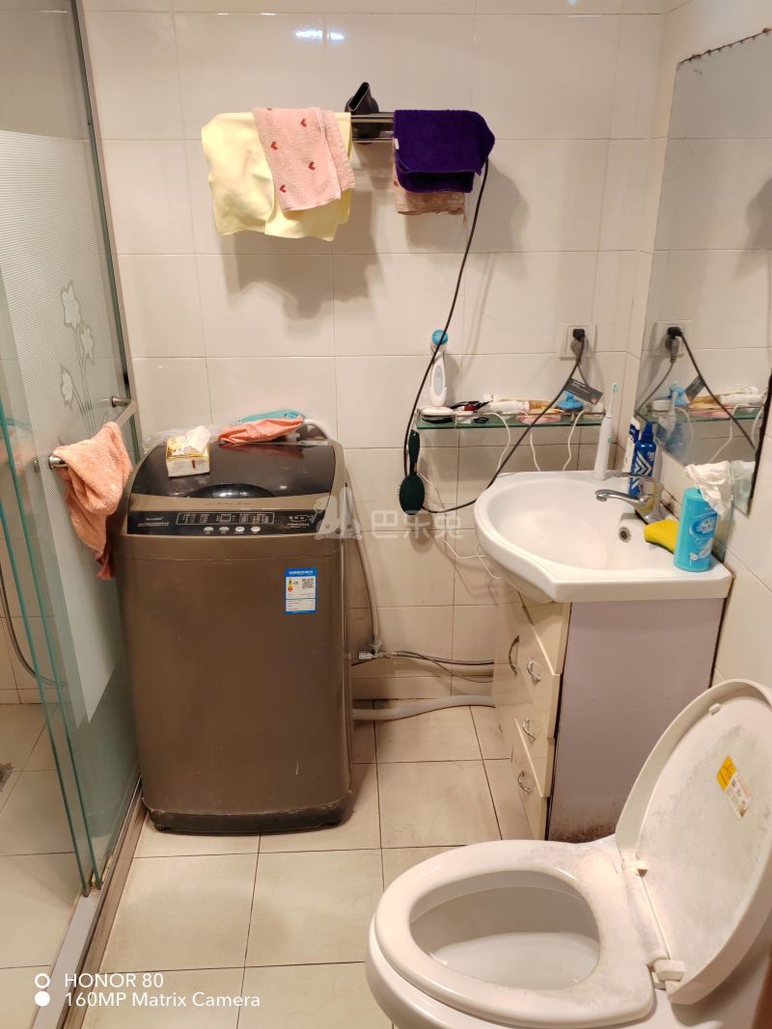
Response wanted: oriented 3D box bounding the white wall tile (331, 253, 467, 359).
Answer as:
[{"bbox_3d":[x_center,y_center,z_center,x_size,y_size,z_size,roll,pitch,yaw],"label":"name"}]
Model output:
[{"bbox_3d":[0.034,-0.529,2.027,0.330,0.252,0.010,-1,24,-3],"label":"white wall tile"}]

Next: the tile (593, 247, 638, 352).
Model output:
[{"bbox_3d":[0.580,-0.542,2.051,0.105,0.252,0.010,-1,24,-3],"label":"tile"}]

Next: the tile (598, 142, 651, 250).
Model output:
[{"bbox_3d":[0.579,-0.773,1.950,0.104,0.252,0.010,-1,24,-3],"label":"tile"}]

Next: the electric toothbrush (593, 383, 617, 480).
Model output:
[{"bbox_3d":[0.558,-0.210,2.024,0.032,0.245,0.030,20,31,37],"label":"electric toothbrush"}]

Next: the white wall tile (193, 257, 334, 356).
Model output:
[{"bbox_3d":[-0.296,-0.520,2.006,0.329,0.251,0.010,-1,24,-2],"label":"white wall tile"}]

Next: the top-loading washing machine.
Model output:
[{"bbox_3d":[-0.357,0.290,2.053,0.521,0.905,0.495,-1,24,-3],"label":"top-loading washing machine"}]

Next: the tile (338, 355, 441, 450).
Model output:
[{"bbox_3d":[0.035,-0.299,2.129,0.330,0.252,0.010,-1,24,-3],"label":"tile"}]

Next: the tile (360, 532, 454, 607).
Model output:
[{"bbox_3d":[0.036,0.160,2.337,0.330,0.252,0.010,-1,24,-3],"label":"tile"}]

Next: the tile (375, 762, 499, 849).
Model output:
[{"bbox_3d":[0.133,0.764,2.131,0.301,0.010,0.304,-1,24,-3],"label":"tile"}]

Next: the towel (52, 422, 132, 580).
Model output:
[{"bbox_3d":[-0.604,-0.012,1.744,0.095,0.350,0.360,-1,24,-3],"label":"towel"}]

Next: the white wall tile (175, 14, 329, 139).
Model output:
[{"bbox_3d":[-0.298,-0.981,1.807,0.330,0.252,0.010,-1,24,-3],"label":"white wall tile"}]

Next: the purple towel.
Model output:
[{"bbox_3d":[0.128,-0.796,1.769,0.232,0.168,0.110,-1,24,-2],"label":"purple towel"}]

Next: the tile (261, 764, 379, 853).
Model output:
[{"bbox_3d":[-0.167,0.768,2.106,0.300,0.010,0.300,-1,24,-2],"label":"tile"}]

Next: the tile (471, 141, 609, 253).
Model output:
[{"bbox_3d":[0.361,-0.761,1.927,0.329,0.251,0.010,-1,24,-2],"label":"tile"}]

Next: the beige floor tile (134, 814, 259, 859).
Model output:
[{"bbox_3d":[-0.468,0.778,2.105,0.301,0.010,0.304,-1,24,-3],"label":"beige floor tile"}]

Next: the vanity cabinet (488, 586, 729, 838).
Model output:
[{"bbox_3d":[0.505,0.391,2.028,0.340,0.735,0.565,-1,24,-2],"label":"vanity cabinet"}]

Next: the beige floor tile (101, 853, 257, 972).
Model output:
[{"bbox_3d":[-0.453,0.902,1.829,0.301,0.010,0.304,-1,24,-3],"label":"beige floor tile"}]

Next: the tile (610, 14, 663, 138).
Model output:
[{"bbox_3d":[0.571,-0.994,1.832,0.093,0.251,0.010,-1,24,-2],"label":"tile"}]

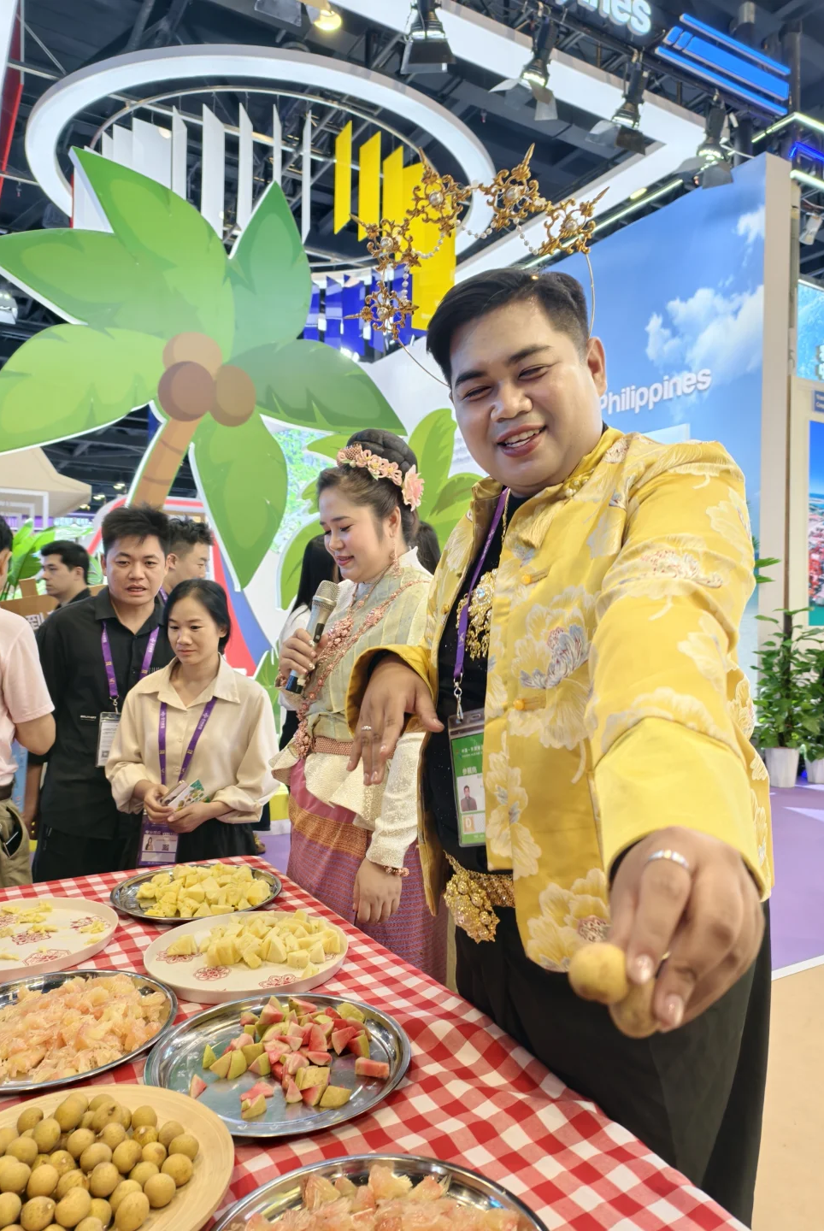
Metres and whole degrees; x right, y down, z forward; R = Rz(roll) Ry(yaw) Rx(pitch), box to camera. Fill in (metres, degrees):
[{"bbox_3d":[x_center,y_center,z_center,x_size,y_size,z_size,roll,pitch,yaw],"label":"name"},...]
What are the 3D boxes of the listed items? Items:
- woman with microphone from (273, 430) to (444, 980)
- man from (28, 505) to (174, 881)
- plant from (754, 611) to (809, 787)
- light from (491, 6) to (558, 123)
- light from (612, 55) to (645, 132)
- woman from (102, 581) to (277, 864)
[{"bbox_3d":[-0.085,0.528,1.630,0.410,1.730,0.490,0,1,-30],"label":"woman with microphone"},{"bbox_3d":[-0.791,0.532,2.260,0.550,1.690,0.340,1,1,-20],"label":"man"},{"bbox_3d":[2.969,0.670,6.550,0.410,1.360,0.410,0,1,-30],"label":"plant"},{"bbox_3d":[0.787,-3.844,5.700,0.380,0.720,0.420,0,1,-37],"label":"light"},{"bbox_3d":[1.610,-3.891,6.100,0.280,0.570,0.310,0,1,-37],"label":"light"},{"bbox_3d":[-0.572,0.631,2.120,0.470,1.500,0.360,1,1,-7],"label":"woman"}]

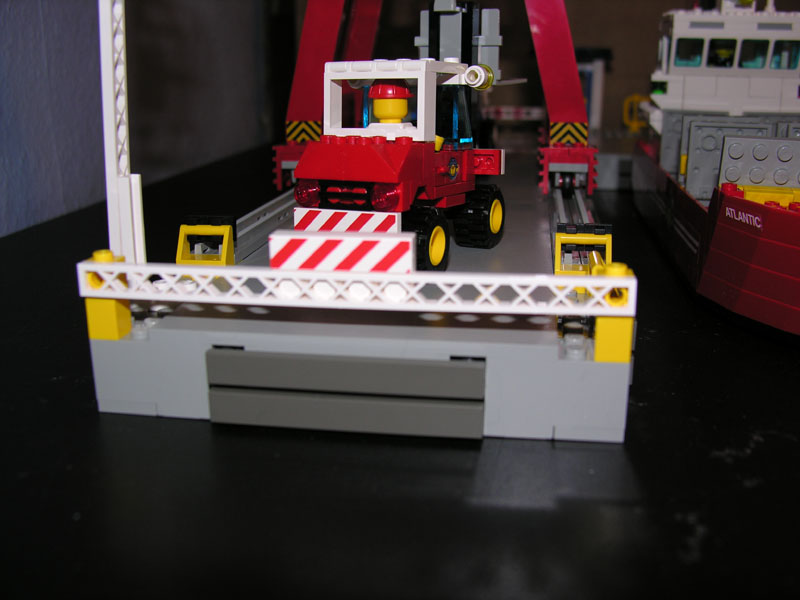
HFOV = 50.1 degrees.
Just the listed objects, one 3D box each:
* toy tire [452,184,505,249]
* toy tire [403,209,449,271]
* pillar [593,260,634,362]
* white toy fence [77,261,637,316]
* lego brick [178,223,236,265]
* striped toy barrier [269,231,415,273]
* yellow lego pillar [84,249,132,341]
[{"bbox_3d":[0.027,-0.028,0.287,0.012,0.021,0.021,7,17,24],"label":"toy tire"},{"bbox_3d":[0.005,-0.016,0.242,0.012,0.021,0.021,7,17,24],"label":"toy tire"},{"bbox_3d":[0.047,0.003,0.188,0.008,0.021,0.008,2,16,9],"label":"pillar"},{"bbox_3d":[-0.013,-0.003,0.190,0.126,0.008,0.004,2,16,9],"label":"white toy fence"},{"bbox_3d":[-0.059,-0.014,0.257,0.016,0.016,0.010,2,16,9],"label":"lego brick"},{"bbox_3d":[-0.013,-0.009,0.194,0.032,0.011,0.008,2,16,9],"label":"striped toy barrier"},{"bbox_3d":[-0.070,-0.001,0.206,0.008,0.021,0.008,2,16,9],"label":"yellow lego pillar"}]

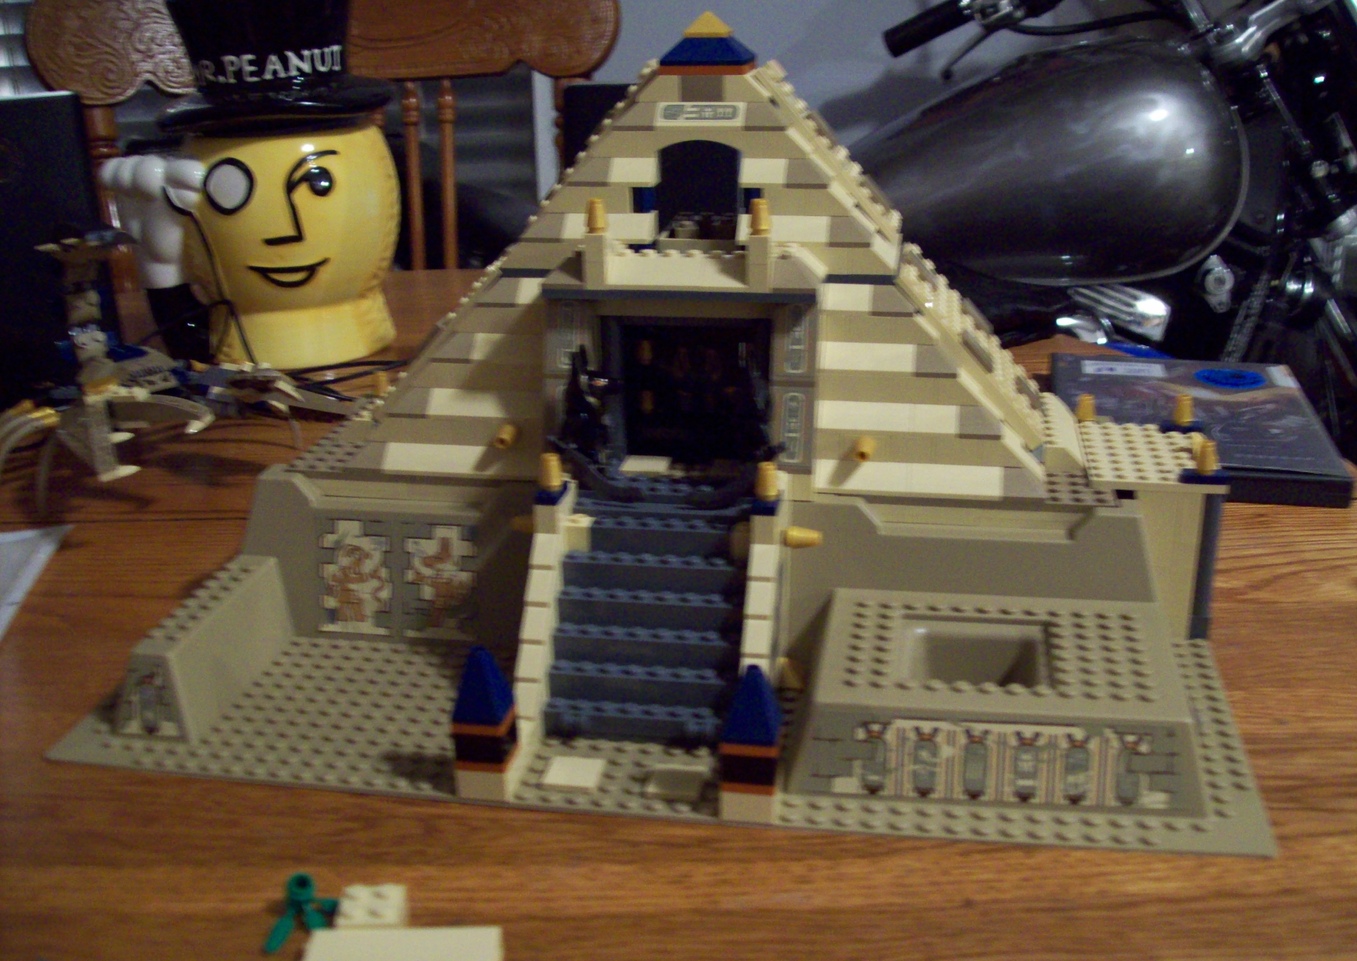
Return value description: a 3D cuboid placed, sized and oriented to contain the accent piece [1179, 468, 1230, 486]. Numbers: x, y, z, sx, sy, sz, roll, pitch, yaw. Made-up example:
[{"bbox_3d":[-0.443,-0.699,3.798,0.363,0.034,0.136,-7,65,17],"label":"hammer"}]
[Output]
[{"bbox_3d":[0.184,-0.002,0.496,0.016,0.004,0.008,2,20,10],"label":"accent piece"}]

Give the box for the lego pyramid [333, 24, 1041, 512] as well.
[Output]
[{"bbox_3d":[0.009,-0.097,0.543,0.256,0.159,0.142,2,20,10],"label":"lego pyramid"}]

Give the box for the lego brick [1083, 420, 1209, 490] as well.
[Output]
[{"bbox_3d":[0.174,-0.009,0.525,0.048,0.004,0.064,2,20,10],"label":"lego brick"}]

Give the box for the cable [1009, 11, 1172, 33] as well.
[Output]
[{"bbox_3d":[0.540,-0.600,1.850,0.215,0.035,0.060,-1,20,0],"label":"cable"}]

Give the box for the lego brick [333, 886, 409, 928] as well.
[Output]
[{"bbox_3d":[-0.079,0.113,0.365,0.016,0.011,0.016,-2,20,-3],"label":"lego brick"}]

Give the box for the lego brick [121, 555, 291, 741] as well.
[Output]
[{"bbox_3d":[-0.167,0.057,0.499,0.032,0.030,0.087,2,20,10],"label":"lego brick"}]

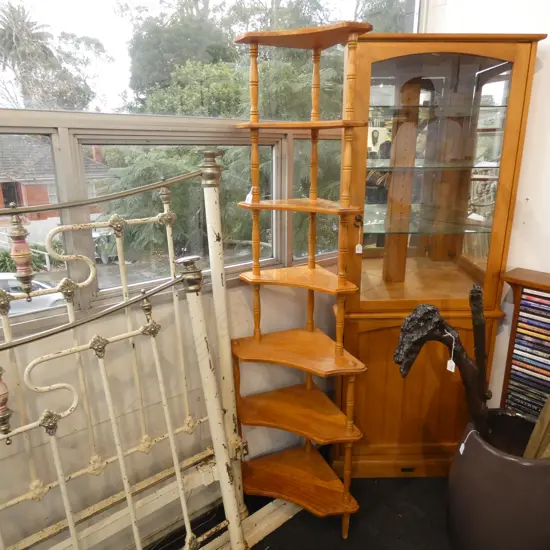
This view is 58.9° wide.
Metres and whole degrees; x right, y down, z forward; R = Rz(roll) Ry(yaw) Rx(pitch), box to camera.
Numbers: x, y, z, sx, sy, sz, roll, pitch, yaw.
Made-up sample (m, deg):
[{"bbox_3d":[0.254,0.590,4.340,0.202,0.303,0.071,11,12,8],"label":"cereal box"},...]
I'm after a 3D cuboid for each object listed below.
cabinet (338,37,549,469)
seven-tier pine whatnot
[{"bbox_3d":[0.602,-0.010,2.185,0.725,1.870,0.440,0,16,0],"label":"cabinet"},{"bbox_3d":[0.105,0.104,1.836,0.545,1.840,0.366,7,17,22],"label":"seven-tier pine whatnot"}]

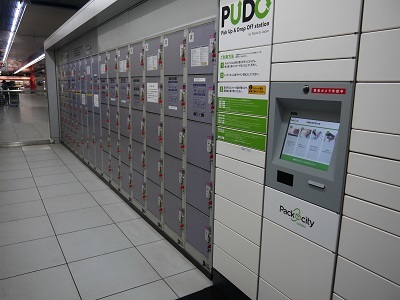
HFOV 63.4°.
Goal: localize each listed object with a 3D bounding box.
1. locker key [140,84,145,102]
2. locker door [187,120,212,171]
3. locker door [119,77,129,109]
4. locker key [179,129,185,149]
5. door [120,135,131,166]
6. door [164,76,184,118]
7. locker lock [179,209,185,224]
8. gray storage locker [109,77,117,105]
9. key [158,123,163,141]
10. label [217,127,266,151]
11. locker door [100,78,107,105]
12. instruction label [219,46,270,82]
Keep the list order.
[{"bbox_3d":[-0.594,-0.584,3.344,0.040,0.175,0.060,-6,13,-31],"label":"locker key"},{"bbox_3d":[0.000,-0.042,2.480,0.030,0.350,0.366,-6,13,-31],"label":"locker door"},{"bbox_3d":[-0.883,-0.667,3.787,0.030,0.335,0.355,-6,13,-31],"label":"locker door"},{"bbox_3d":[-0.151,-0.097,2.636,0.045,0.170,0.070,-6,13,-31],"label":"locker key"},{"bbox_3d":[-0.938,0.002,4.092,0.040,0.352,0.365,-5,13,-31],"label":"door"},{"bbox_3d":[-0.222,-0.451,2.738,0.030,0.335,0.355,-6,13,-31],"label":"door"},{"bbox_3d":[-0.161,0.589,2.820,0.040,0.175,0.060,-6,13,-31],"label":"locker lock"},{"bbox_3d":[-1.117,-0.757,4.198,0.030,0.339,0.350,-5,13,-31],"label":"gray storage locker"},{"bbox_3d":[-0.373,-0.177,3.021,0.025,0.162,0.050,-5,13,-31],"label":"key"},{"bbox_3d":[0.248,-0.079,2.041,0.010,0.090,0.487,-6,13,-31],"label":"label"},{"bbox_3d":[-1.332,-0.827,4.523,0.030,0.339,0.352,-5,13,-31],"label":"locker door"},{"bbox_3d":[0.253,-0.503,1.938,0.013,0.192,0.488,-6,13,-31],"label":"instruction label"}]

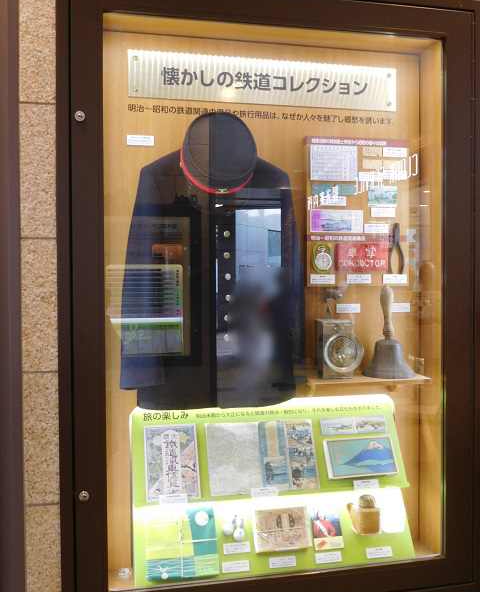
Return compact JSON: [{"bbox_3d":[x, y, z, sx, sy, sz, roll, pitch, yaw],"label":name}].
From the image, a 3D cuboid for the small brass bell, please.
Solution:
[{"bbox_3d":[0.403,0.096,1.750,0.145,0.245,0.145,-1,1,-12],"label":"small brass bell"}]

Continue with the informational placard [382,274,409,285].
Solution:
[{"bbox_3d":[0.433,-0.047,1.805,0.071,0.026,0.005,-1,1,-12],"label":"informational placard"}]

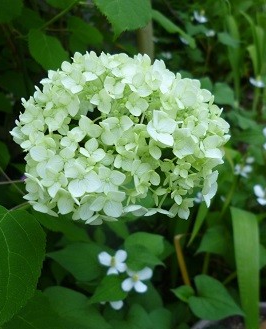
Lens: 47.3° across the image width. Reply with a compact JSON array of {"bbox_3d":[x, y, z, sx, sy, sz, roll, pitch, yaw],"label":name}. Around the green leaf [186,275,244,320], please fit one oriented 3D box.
[{"bbox_3d":[0.104,0.167,0.372,0.067,0.014,0.049,19,52,15],"label":"green leaf"}]

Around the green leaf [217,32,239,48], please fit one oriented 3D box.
[{"bbox_3d":[0.204,-0.261,0.634,0.052,0.012,0.065,-33,54,-29],"label":"green leaf"}]

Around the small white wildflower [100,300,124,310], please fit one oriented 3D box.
[{"bbox_3d":[-0.025,0.172,0.385,0.031,0.017,0.031,0,45,0],"label":"small white wildflower"}]

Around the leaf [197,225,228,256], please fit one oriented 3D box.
[{"bbox_3d":[0.114,0.111,0.427,0.065,0.012,0.043,-34,60,-23],"label":"leaf"}]

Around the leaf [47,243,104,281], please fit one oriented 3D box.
[{"bbox_3d":[-0.068,0.120,0.376,0.082,0.014,0.049,0,49,8],"label":"leaf"}]

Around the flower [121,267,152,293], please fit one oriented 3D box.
[{"bbox_3d":[0.004,0.137,0.360,0.034,0.014,0.034,11,53,5],"label":"flower"}]

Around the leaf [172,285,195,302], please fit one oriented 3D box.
[{"bbox_3d":[0.060,0.153,0.361,0.028,0.010,0.019,9,46,9],"label":"leaf"}]

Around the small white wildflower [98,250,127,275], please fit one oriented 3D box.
[{"bbox_3d":[-0.024,0.118,0.365,0.031,0.014,0.031,-9,54,-7],"label":"small white wildflower"}]

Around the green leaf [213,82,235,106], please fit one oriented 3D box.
[{"bbox_3d":[0.146,-0.115,0.499,0.047,0.012,0.062,-14,53,-19],"label":"green leaf"}]

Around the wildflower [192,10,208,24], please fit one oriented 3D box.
[{"bbox_3d":[0.138,-0.300,0.620,0.032,0.020,0.032,2,37,-2],"label":"wildflower"}]

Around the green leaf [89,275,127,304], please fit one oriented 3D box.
[{"bbox_3d":[-0.028,0.151,0.364,0.052,0.010,0.032,-25,57,-18],"label":"green leaf"}]

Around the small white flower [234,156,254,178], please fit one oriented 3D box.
[{"bbox_3d":[0.168,0.005,0.460,0.028,0.016,0.028,18,44,19],"label":"small white flower"}]

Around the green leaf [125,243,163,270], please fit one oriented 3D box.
[{"bbox_3d":[0.015,0.116,0.373,0.055,0.010,0.036,18,55,13],"label":"green leaf"}]

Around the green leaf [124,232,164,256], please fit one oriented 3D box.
[{"bbox_3d":[0.015,0.101,0.385,0.051,0.010,0.033,8,50,7],"label":"green leaf"}]

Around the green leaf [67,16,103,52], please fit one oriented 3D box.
[{"bbox_3d":[-0.085,-0.212,0.499,0.077,0.012,0.071,23,66,11],"label":"green leaf"}]

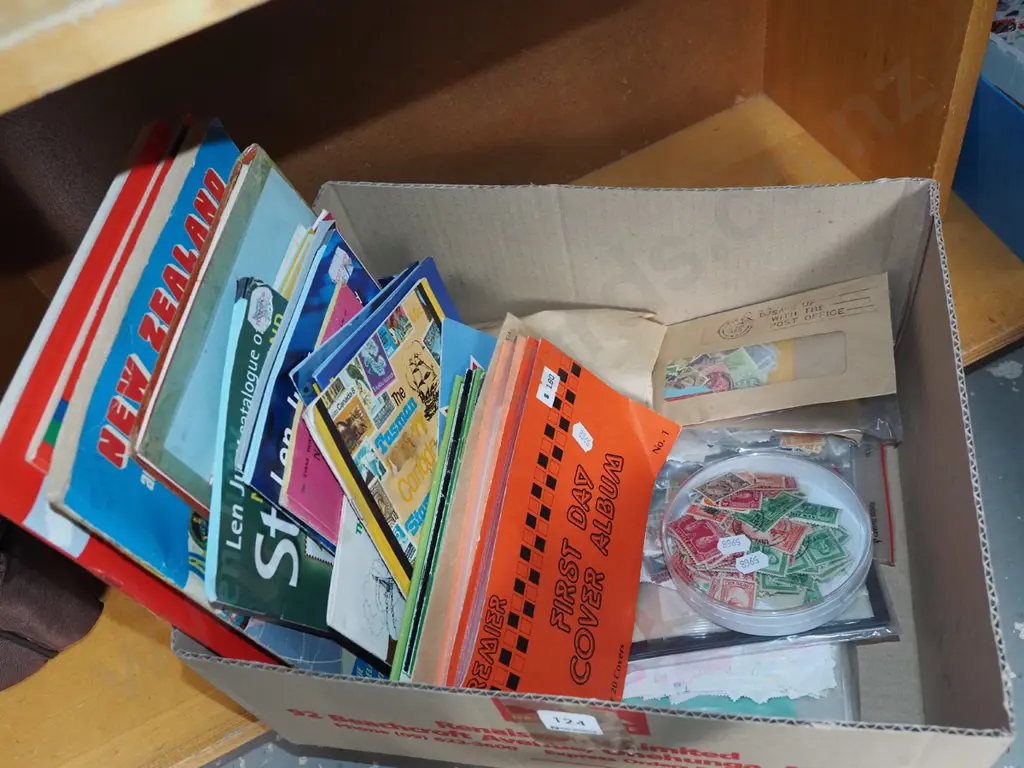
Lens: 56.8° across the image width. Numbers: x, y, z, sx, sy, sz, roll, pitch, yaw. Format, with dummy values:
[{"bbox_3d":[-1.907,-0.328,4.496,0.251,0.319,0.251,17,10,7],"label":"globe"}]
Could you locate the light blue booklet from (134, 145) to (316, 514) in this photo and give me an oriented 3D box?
[{"bbox_3d":[-0.135,0.001,0.593,0.011,0.190,0.239,-15,46,21],"label":"light blue booklet"}]

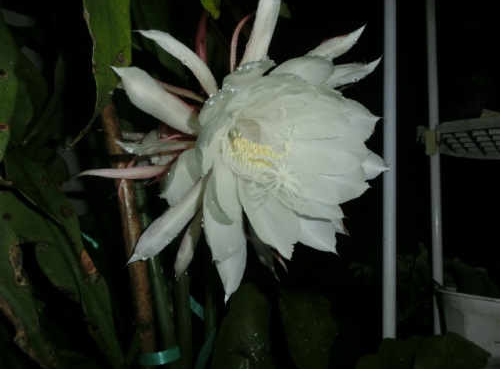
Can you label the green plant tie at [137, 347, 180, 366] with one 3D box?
[{"bbox_3d":[-0.106,0.200,0.420,0.047,0.013,0.027,-7,-9,-6],"label":"green plant tie"}]

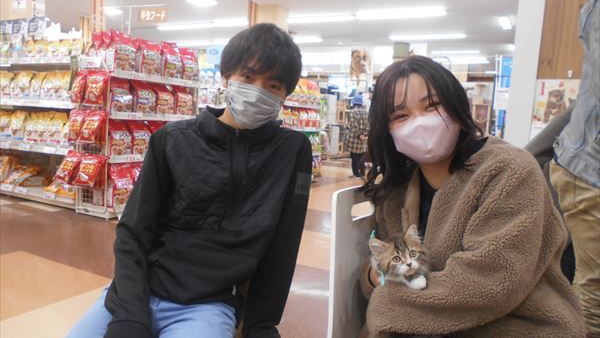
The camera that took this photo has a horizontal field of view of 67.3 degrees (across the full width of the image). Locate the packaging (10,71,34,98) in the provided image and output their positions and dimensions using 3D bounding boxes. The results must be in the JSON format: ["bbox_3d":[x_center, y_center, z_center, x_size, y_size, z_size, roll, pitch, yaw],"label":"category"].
[{"bbox_3d":[-3.085,-0.940,5.012,0.225,0.285,0.085,4,-5,14],"label":"packaging"}]

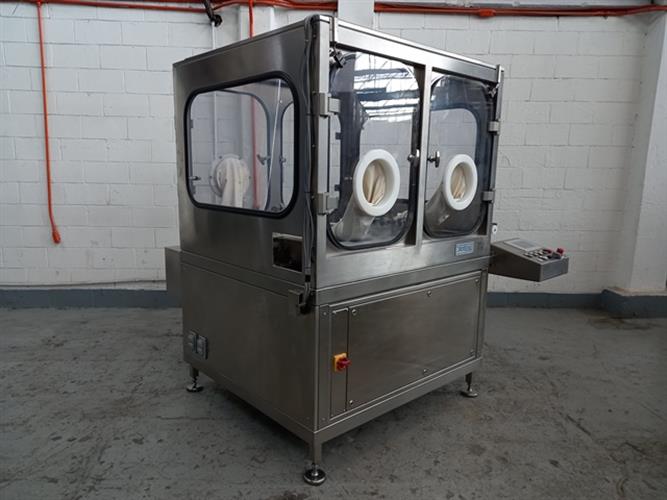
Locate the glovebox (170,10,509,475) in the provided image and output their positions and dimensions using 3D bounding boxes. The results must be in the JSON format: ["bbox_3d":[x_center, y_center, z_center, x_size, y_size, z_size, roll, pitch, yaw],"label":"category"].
[{"bbox_3d":[0.005,-0.065,2.903,1.353,1.976,1.282,-8,13,-41],"label":"glovebox"}]

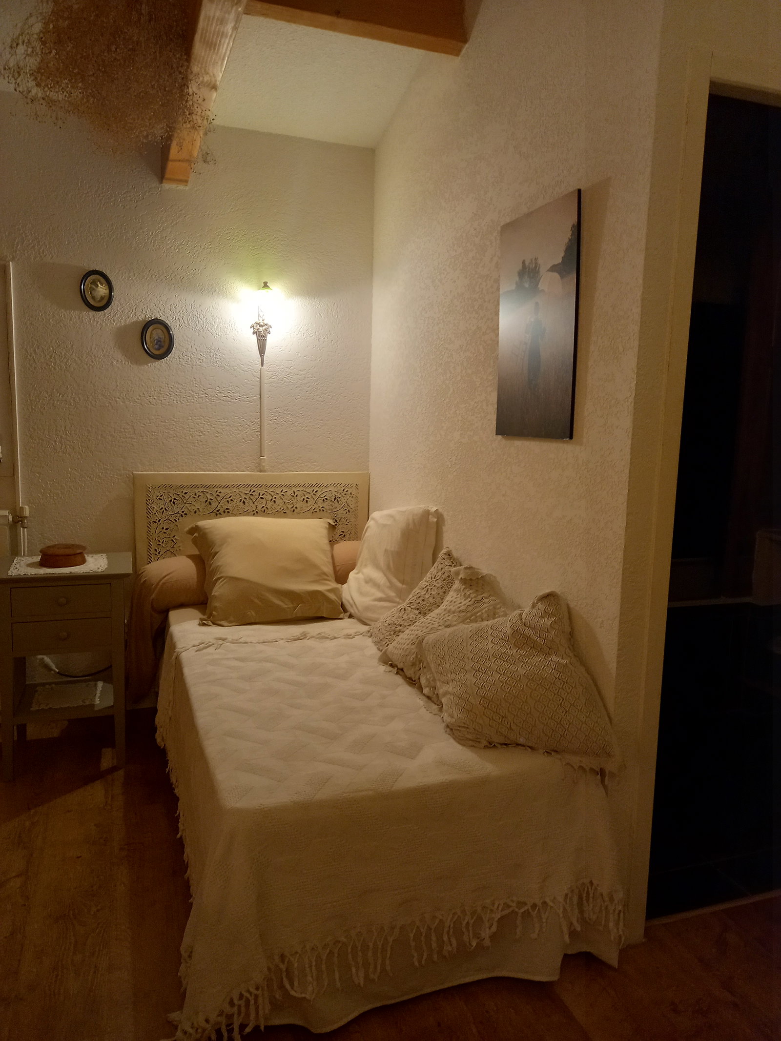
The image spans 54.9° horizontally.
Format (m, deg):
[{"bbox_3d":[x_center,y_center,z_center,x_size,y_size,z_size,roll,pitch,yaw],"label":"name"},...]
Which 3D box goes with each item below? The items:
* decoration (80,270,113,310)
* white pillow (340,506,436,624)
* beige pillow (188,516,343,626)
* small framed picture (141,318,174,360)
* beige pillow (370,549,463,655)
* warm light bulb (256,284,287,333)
[{"bbox_3d":[-1.157,-0.907,2.962,0.122,0.162,0.025,-2,8,-20],"label":"decoration"},{"bbox_3d":[-0.005,0.161,2.774,0.160,0.430,0.450,21,-6,-38],"label":"white pillow"},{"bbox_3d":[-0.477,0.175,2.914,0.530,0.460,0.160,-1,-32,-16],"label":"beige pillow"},{"bbox_3d":[-0.948,-0.739,3.063,0.127,0.165,0.025,-2,8,-20],"label":"small framed picture"},{"bbox_3d":[0.133,0.283,2.411,0.120,0.400,0.400,40,-11,-26],"label":"beige pillow"},{"bbox_3d":[-0.511,-0.879,3.121,0.110,0.190,0.110,-2,8,-20],"label":"warm light bulb"}]

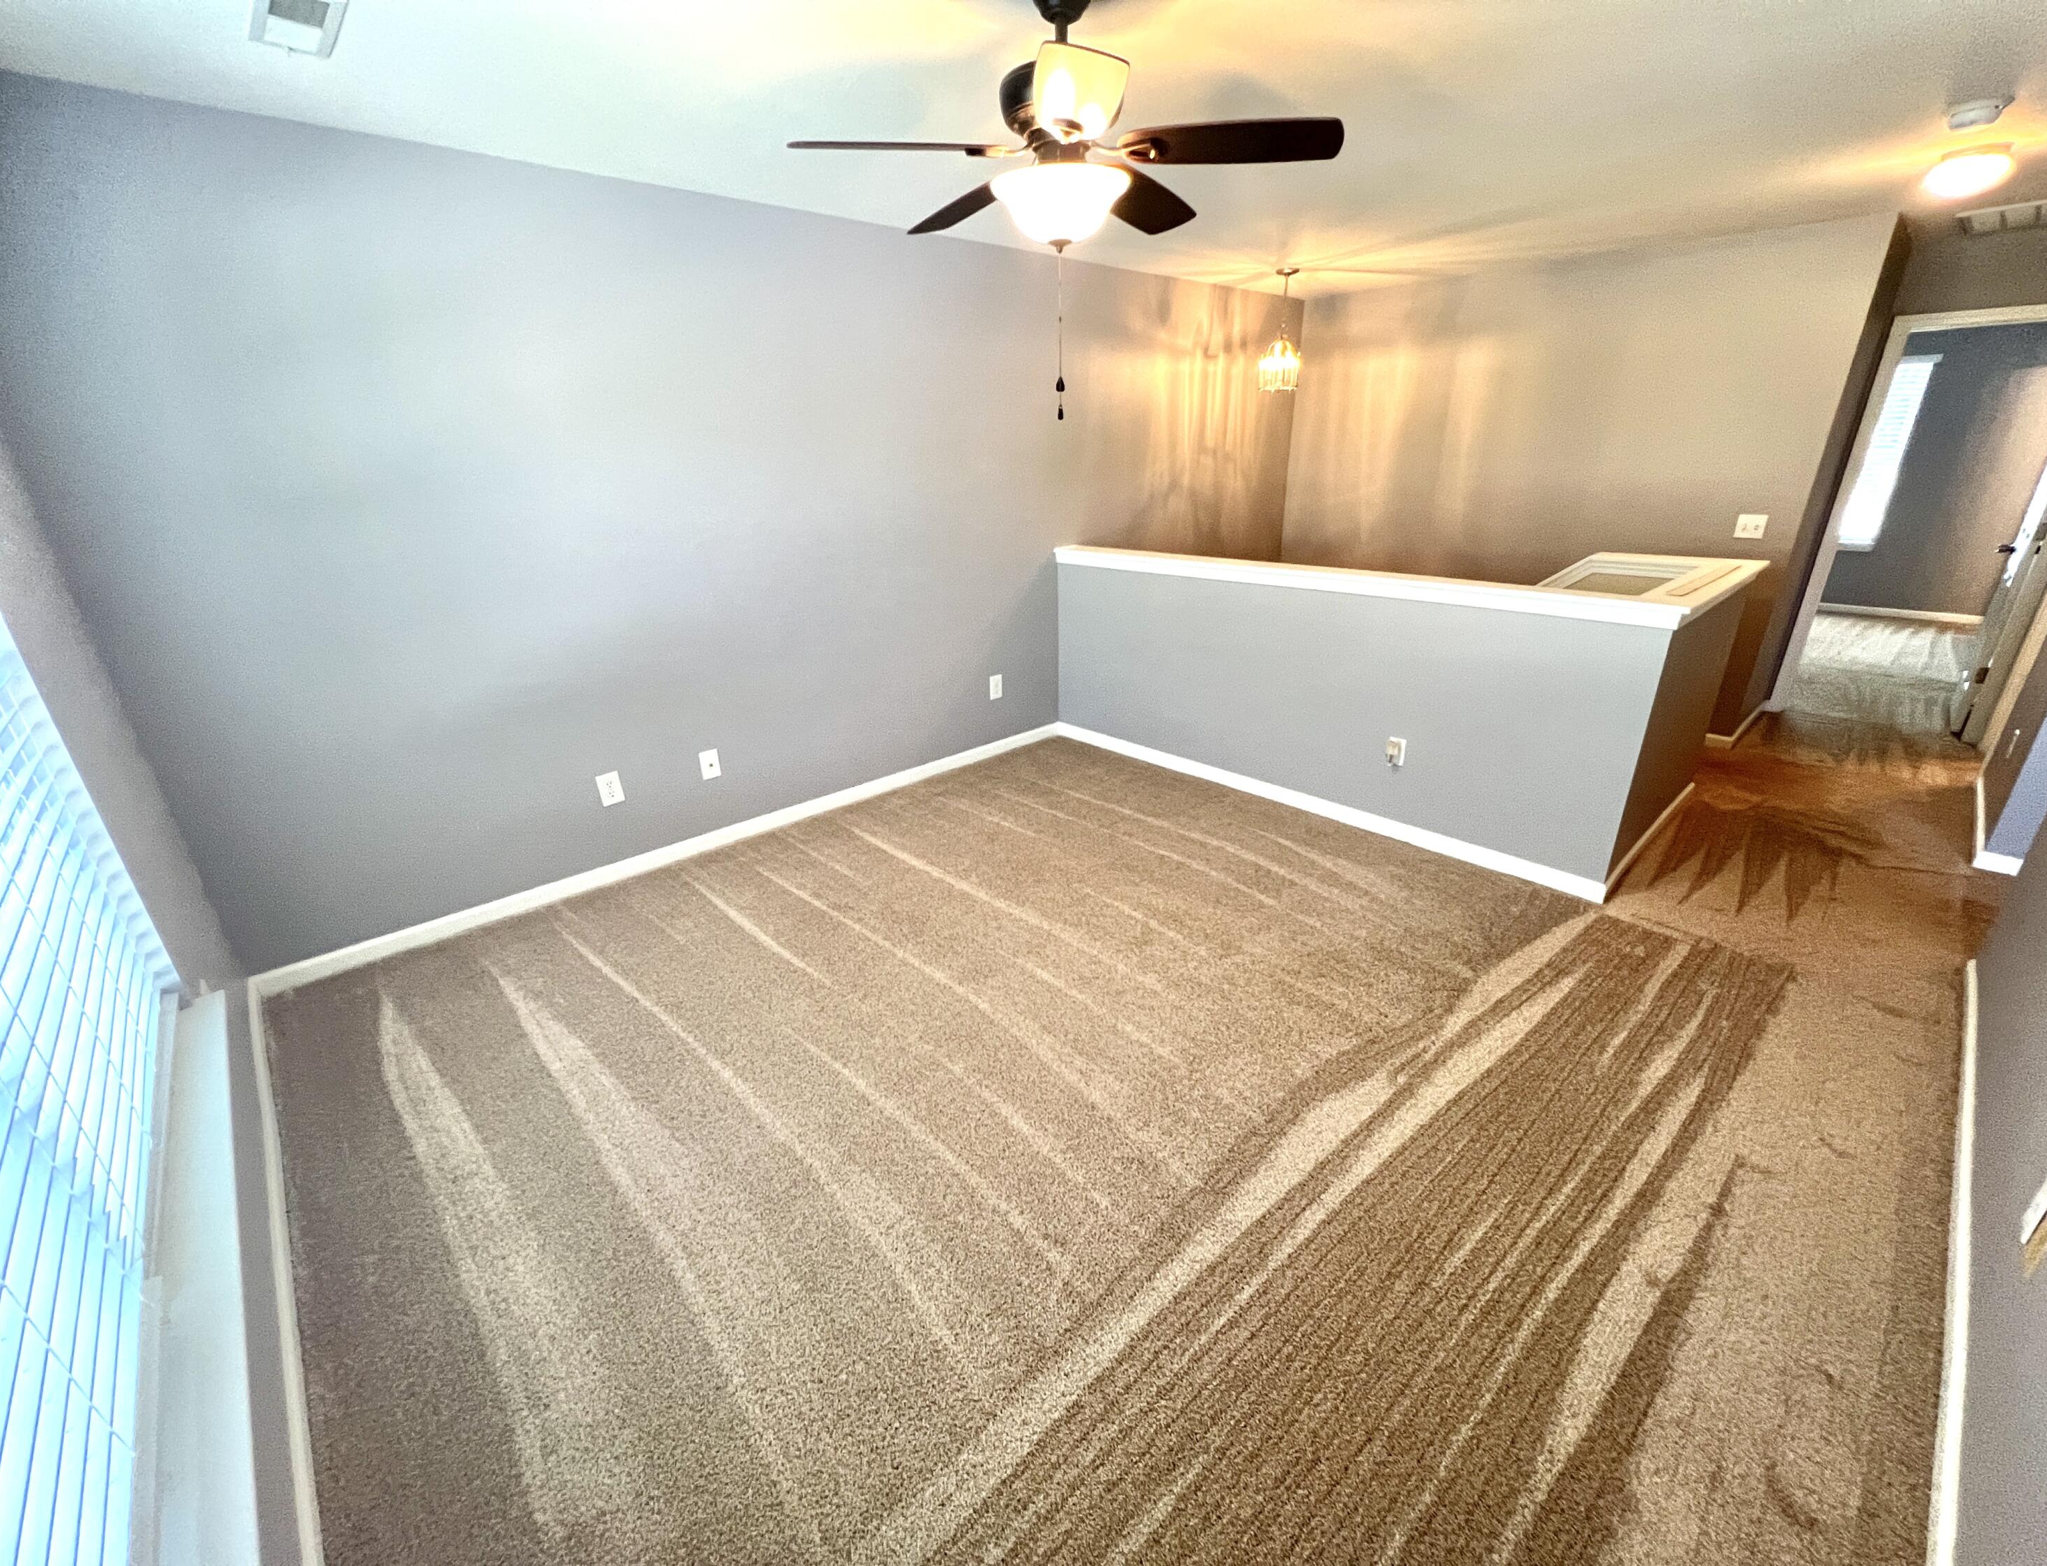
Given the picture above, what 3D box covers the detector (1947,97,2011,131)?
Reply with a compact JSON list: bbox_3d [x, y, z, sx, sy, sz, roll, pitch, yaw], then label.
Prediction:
[{"bbox_3d":[2.837,-1.982,2.331,0.137,0.042,0.137,-20,28,-37],"label":"detector"}]

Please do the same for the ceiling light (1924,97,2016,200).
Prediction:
[{"bbox_3d":[3.282,-2.123,2.731,0.230,0.116,0.230,-20,28,-37],"label":"ceiling light"}]

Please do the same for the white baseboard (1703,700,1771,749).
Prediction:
[{"bbox_3d":[4.019,-0.359,4.419,1.020,0.075,0.100,-20,28,-37],"label":"white baseboard"}]

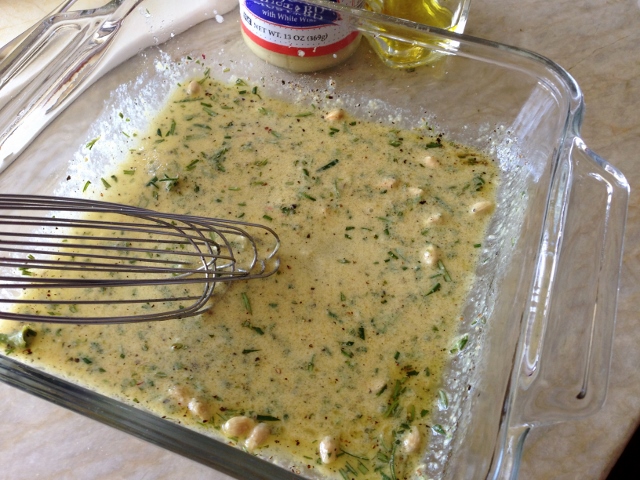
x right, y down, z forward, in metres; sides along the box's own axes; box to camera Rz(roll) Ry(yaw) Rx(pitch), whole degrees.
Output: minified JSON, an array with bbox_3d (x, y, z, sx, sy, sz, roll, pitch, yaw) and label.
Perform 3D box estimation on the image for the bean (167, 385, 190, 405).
[{"bbox_3d":[-0.054,0.060,0.235,0.012,0.006,0.008,35,62,21],"label":"bean"}]

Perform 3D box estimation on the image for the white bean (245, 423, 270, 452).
[{"bbox_3d":[-0.023,0.073,0.227,0.006,0.006,0.012,33,61,22],"label":"white bean"}]

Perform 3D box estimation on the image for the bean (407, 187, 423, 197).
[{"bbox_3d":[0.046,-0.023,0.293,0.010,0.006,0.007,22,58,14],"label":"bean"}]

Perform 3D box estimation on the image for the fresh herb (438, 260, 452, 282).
[{"bbox_3d":[0.055,0.014,0.266,0.003,0.002,0.013,-16,57,-11],"label":"fresh herb"}]

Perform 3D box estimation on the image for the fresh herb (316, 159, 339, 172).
[{"bbox_3d":[0.004,-0.037,0.306,0.013,0.002,0.003,-28,58,-18],"label":"fresh herb"}]

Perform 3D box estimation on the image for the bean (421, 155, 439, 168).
[{"bbox_3d":[0.057,-0.039,0.308,0.010,0.006,0.007,27,59,19],"label":"bean"}]

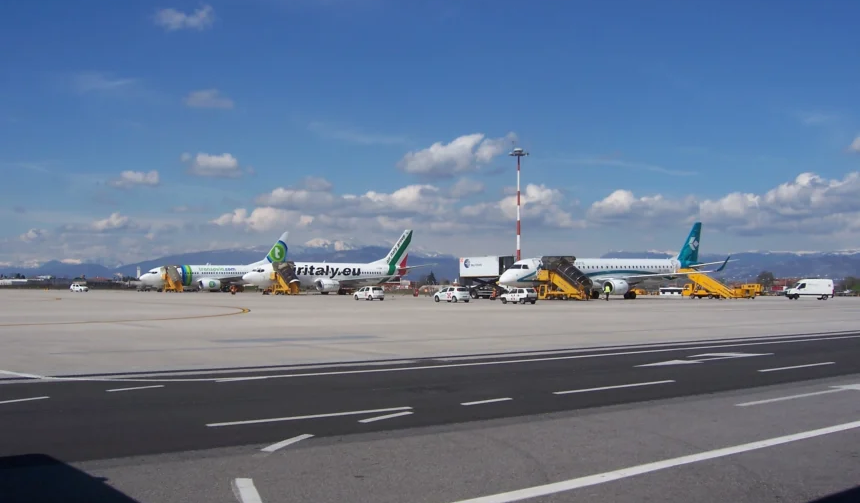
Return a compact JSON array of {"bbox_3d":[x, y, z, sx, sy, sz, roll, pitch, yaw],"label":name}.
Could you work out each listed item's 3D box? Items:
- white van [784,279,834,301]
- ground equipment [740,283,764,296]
[{"bbox_3d":[46.886,4.710,110.500,5.900,2.660,2.000,0,-2,1],"label":"white van"},{"bbox_3d":[56.302,6.698,156.000,2.000,2.150,3.700,2,-3,-39],"label":"ground equipment"}]

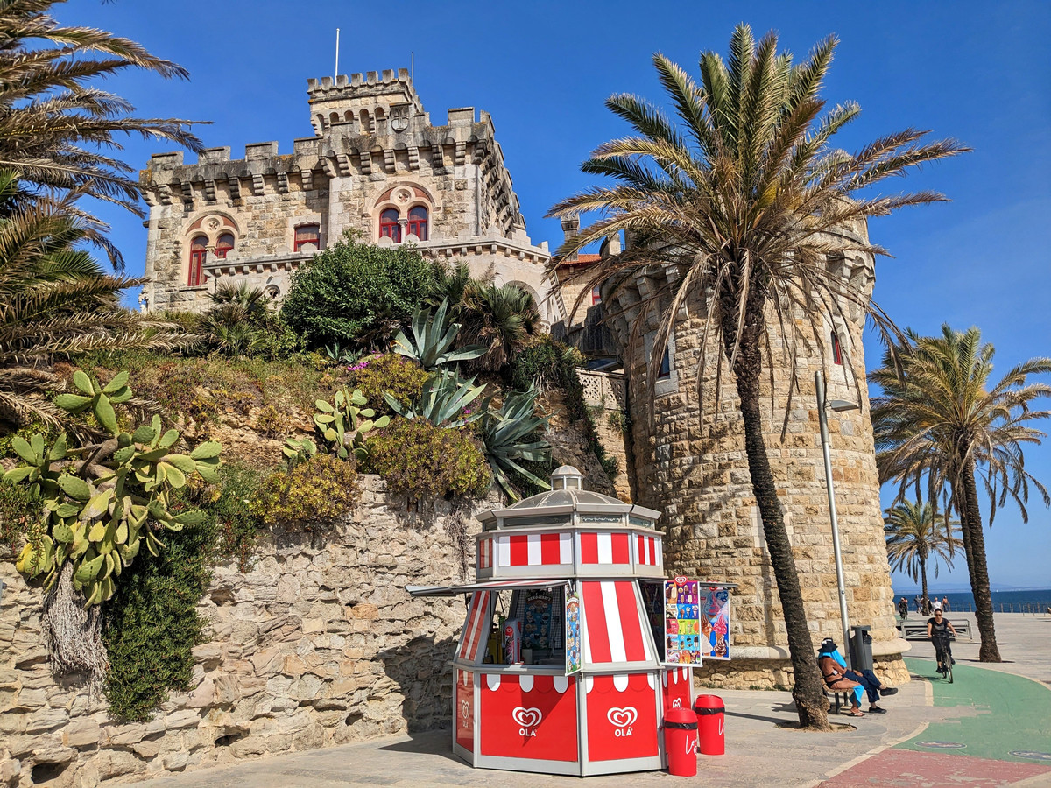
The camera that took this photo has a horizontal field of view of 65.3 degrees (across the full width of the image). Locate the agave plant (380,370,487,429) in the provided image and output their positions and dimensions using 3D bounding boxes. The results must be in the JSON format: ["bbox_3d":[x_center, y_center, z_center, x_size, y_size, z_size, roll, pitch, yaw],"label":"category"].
[{"bbox_3d":[-1.944,0.102,17.411,2.195,1.209,1.975,-2,-14,0],"label":"agave plant"}]

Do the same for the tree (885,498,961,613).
[{"bbox_3d":[36.545,14.868,75.428,6.400,10.500,6.400,-8,-16,24],"label":"tree"}]

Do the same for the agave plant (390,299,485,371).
[{"bbox_3d":[-1.741,-1.172,16.599,1.800,1.380,1.700,-1,-14,0],"label":"agave plant"}]

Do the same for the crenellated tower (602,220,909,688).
[{"bbox_3d":[6.132,1.464,22.546,7.556,11.992,7.556,-6,-15,15],"label":"crenellated tower"}]

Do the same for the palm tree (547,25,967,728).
[{"bbox_3d":[4.186,-0.848,13.809,7.100,11.900,6.900,-1,-14,0],"label":"palm tree"}]

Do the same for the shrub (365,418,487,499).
[{"bbox_3d":[-1.612,1.079,13.761,2.000,1.320,1.450,-4,-14,11],"label":"shrub"}]

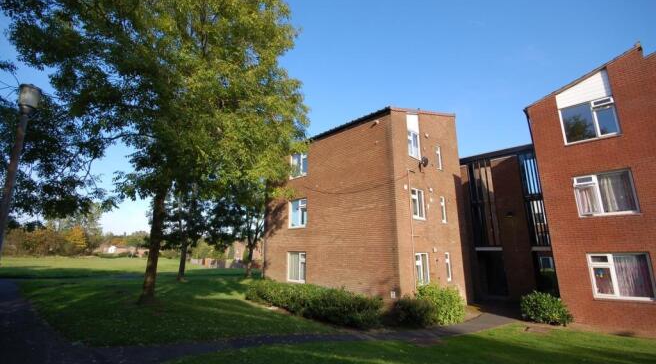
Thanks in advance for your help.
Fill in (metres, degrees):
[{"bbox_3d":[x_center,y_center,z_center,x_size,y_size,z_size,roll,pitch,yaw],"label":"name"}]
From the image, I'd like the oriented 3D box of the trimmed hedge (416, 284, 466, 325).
[{"bbox_3d":[3.928,4.176,9.445,1.560,1.130,1.330,13,-18,-43],"label":"trimmed hedge"}]

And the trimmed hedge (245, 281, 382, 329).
[{"bbox_3d":[-1.045,4.545,10.891,1.510,0.850,6.880,13,-18,-43],"label":"trimmed hedge"}]

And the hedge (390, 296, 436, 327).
[{"bbox_3d":[2.772,4.069,8.579,1.310,0.800,1.140,13,-18,-43],"label":"hedge"}]

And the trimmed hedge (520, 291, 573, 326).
[{"bbox_3d":[7.406,4.225,9.235,1.310,0.930,1.310,13,-18,-43],"label":"trimmed hedge"}]

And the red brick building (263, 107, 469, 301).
[{"bbox_3d":[1.889,1.094,15.388,6.930,9.900,8.590,13,-18,-43],"label":"red brick building"}]

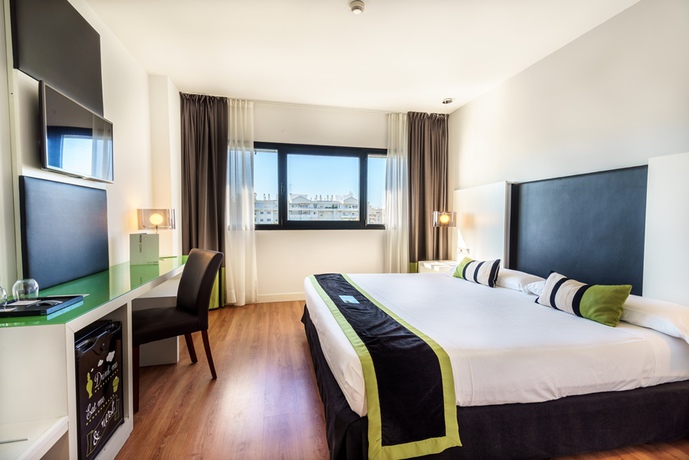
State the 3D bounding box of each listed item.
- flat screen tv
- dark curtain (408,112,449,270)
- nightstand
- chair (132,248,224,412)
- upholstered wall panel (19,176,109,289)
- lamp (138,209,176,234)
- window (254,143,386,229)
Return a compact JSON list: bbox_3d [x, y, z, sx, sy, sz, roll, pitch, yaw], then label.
[{"bbox_3d":[-1.519,-0.510,1.880,0.046,0.391,0.691,0,2,-13],"label":"flat screen tv"},{"bbox_3d":[1.179,-0.348,4.548,0.615,2.523,0.142,0,2,-13],"label":"dark curtain"},{"bbox_3d":[1.278,0.683,4.059,0.523,0.529,0.545,0,2,-13],"label":"nightstand"},{"bbox_3d":[-1.154,0.581,2.132,0.447,0.867,0.618,2,3,40],"label":"chair"},{"bbox_3d":[-1.585,0.017,1.889,0.037,0.555,0.786,0,2,-13],"label":"upholstered wall panel"},{"bbox_3d":[-1.562,0.044,2.723,0.284,0.442,0.284,0,2,-13],"label":"lamp"},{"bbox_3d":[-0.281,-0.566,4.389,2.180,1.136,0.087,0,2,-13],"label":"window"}]

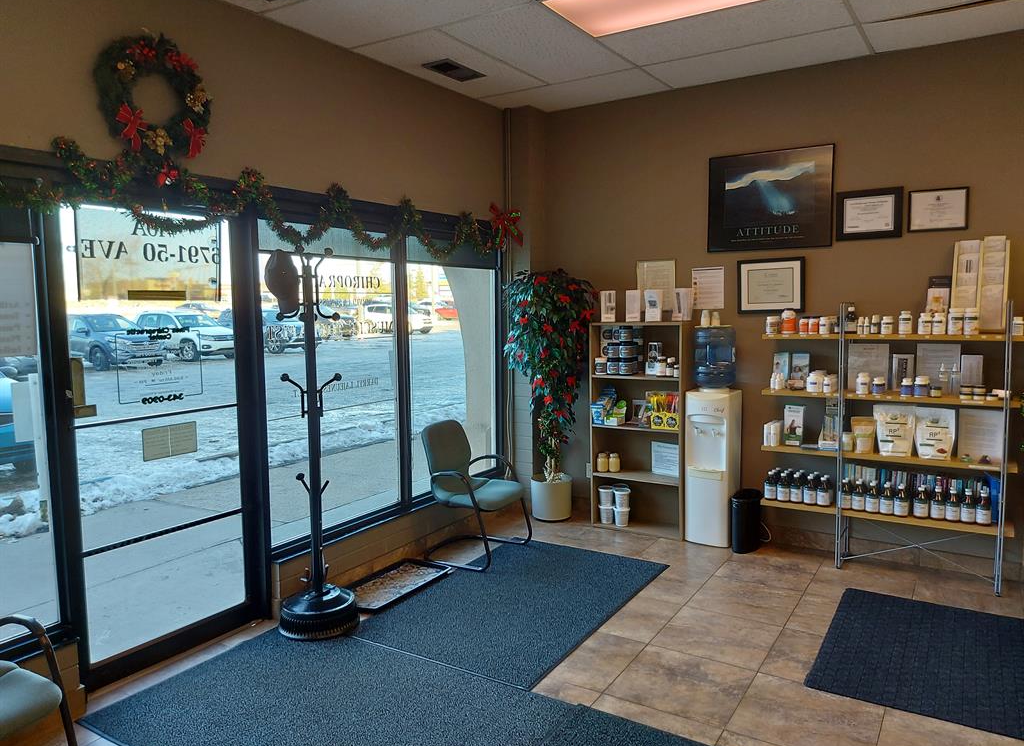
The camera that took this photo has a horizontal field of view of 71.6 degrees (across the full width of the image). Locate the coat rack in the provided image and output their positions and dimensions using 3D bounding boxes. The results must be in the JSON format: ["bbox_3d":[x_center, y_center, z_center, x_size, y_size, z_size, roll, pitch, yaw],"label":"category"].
[{"bbox_3d":[-1.034,0.347,3.681,0.430,1.965,0.430,2,7,33],"label":"coat rack"}]

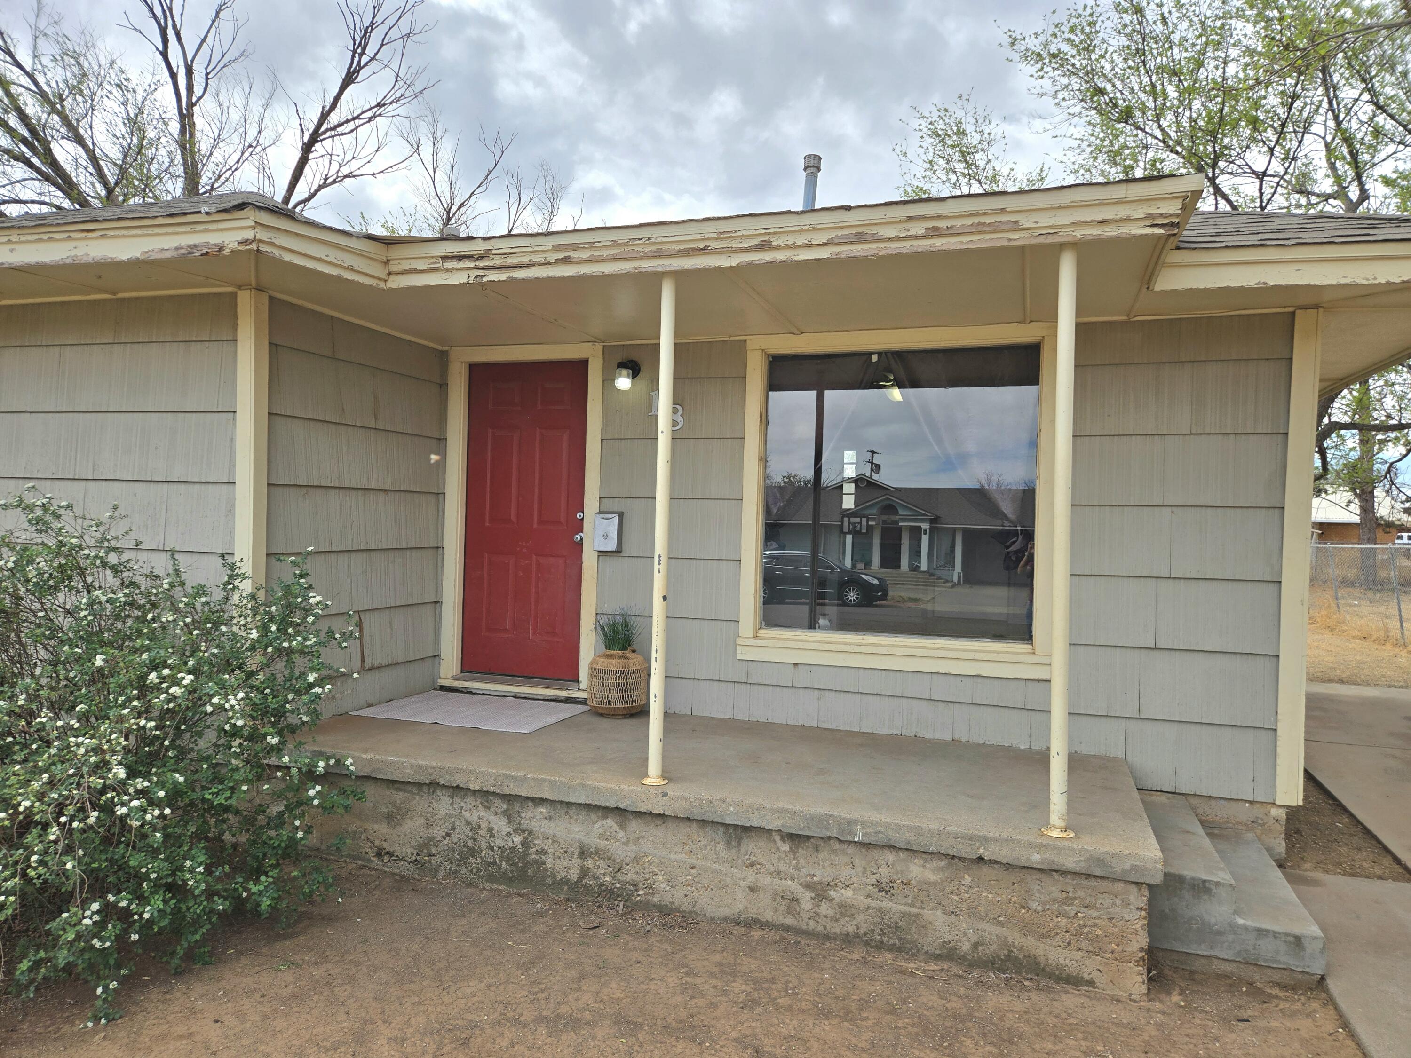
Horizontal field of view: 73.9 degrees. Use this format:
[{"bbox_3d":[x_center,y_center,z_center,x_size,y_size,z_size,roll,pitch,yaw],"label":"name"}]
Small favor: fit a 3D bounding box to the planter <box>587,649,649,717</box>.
[{"bbox_3d":[-0.519,0.914,5.565,0.360,0.386,0.360,1,1,0],"label":"planter"}]

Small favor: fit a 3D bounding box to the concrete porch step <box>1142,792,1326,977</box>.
[{"bbox_3d":[2.213,1.491,4.154,0.605,0.300,1.240,1,1,19],"label":"concrete porch step"}]

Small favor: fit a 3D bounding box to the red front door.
[{"bbox_3d":[-1.138,-0.066,6.056,0.910,2.030,0.050,1,1,19],"label":"red front door"}]

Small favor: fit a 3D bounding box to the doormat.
[{"bbox_3d":[-1.371,1.081,5.629,1.203,0.012,0.807,1,1,19],"label":"doormat"}]

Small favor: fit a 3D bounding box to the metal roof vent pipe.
[{"bbox_3d":[0.969,-3.160,8.663,0.165,0.581,0.165,4,2,19],"label":"metal roof vent pipe"}]

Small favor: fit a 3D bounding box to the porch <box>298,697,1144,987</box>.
[{"bbox_3d":[-0.091,1.385,4.785,4.200,0.520,1.530,1,1,19],"label":"porch"}]

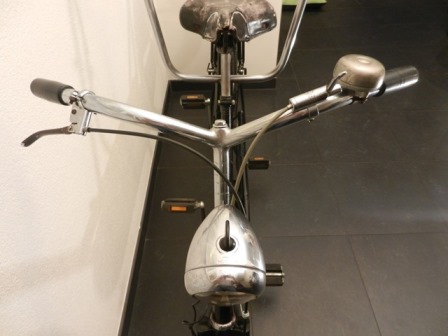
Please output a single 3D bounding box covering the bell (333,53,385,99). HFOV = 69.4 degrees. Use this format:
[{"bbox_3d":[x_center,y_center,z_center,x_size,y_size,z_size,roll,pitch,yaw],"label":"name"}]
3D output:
[{"bbox_3d":[0.180,-0.120,0.432,0.065,0.046,0.065,-1,45,0],"label":"bell"}]

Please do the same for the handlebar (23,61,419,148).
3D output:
[{"bbox_3d":[0.004,-0.080,0.482,0.610,0.112,0.150,-1,45,0],"label":"handlebar"}]

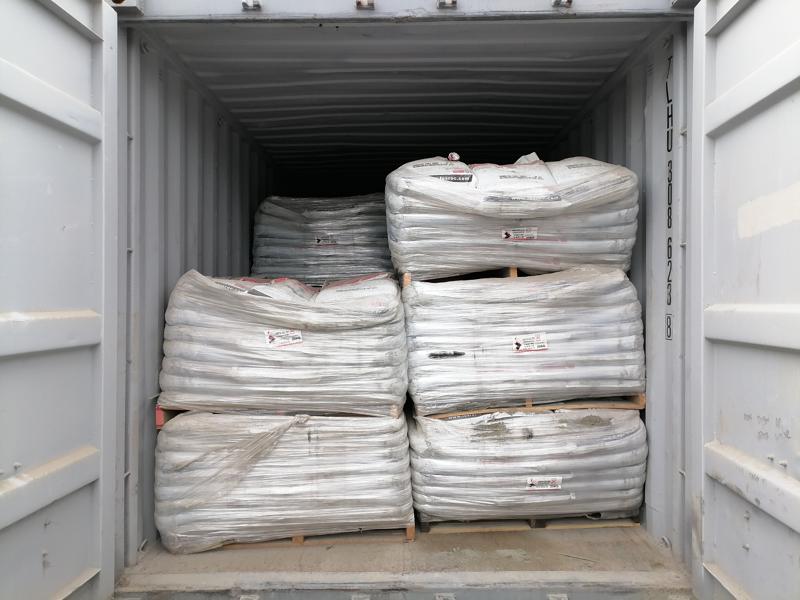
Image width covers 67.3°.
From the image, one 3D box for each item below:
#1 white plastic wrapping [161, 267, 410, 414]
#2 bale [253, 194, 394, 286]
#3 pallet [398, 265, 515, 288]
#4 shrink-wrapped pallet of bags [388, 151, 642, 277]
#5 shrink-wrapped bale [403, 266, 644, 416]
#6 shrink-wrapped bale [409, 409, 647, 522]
[{"bbox_3d":[-0.545,0.187,3.310,1.140,0.650,1.200,0,0,-1],"label":"white plastic wrapping"},{"bbox_3d":[-0.530,-0.450,4.990,1.140,0.700,1.200,0,0,0],"label":"bale"},{"bbox_3d":[0.560,-0.125,3.490,1.110,0.115,1.130,-2,0,-1],"label":"pallet"},{"bbox_3d":[0.540,-0.420,3.460,1.200,0.650,1.200,-1,0,0],"label":"shrink-wrapped pallet of bags"},{"bbox_3d":[0.590,0.178,3.450,1.150,0.630,1.200,-2,0,-2],"label":"shrink-wrapped bale"},{"bbox_3d":[0.605,0.790,3.440,1.150,0.540,1.200,0,0,-2],"label":"shrink-wrapped bale"}]

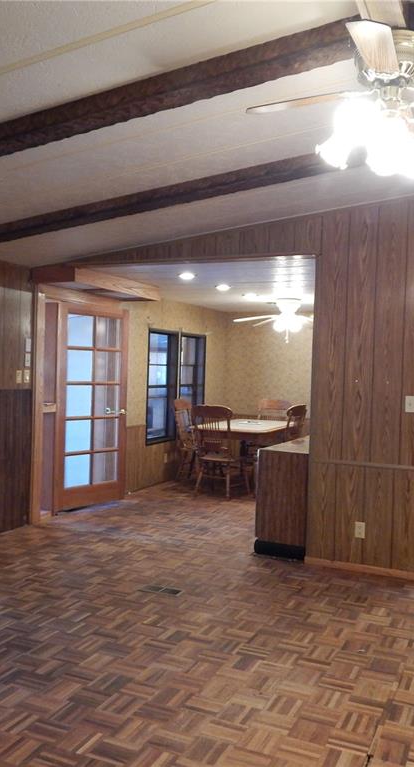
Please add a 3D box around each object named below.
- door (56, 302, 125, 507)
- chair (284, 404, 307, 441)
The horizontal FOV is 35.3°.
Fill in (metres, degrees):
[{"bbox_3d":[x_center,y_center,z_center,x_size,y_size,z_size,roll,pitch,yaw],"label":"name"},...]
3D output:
[{"bbox_3d":[-1.147,0.243,6.575,0.045,2.030,0.900,3,1,39],"label":"door"},{"bbox_3d":[0.833,0.779,7.914,0.580,1.060,0.500,3,1,37],"label":"chair"}]

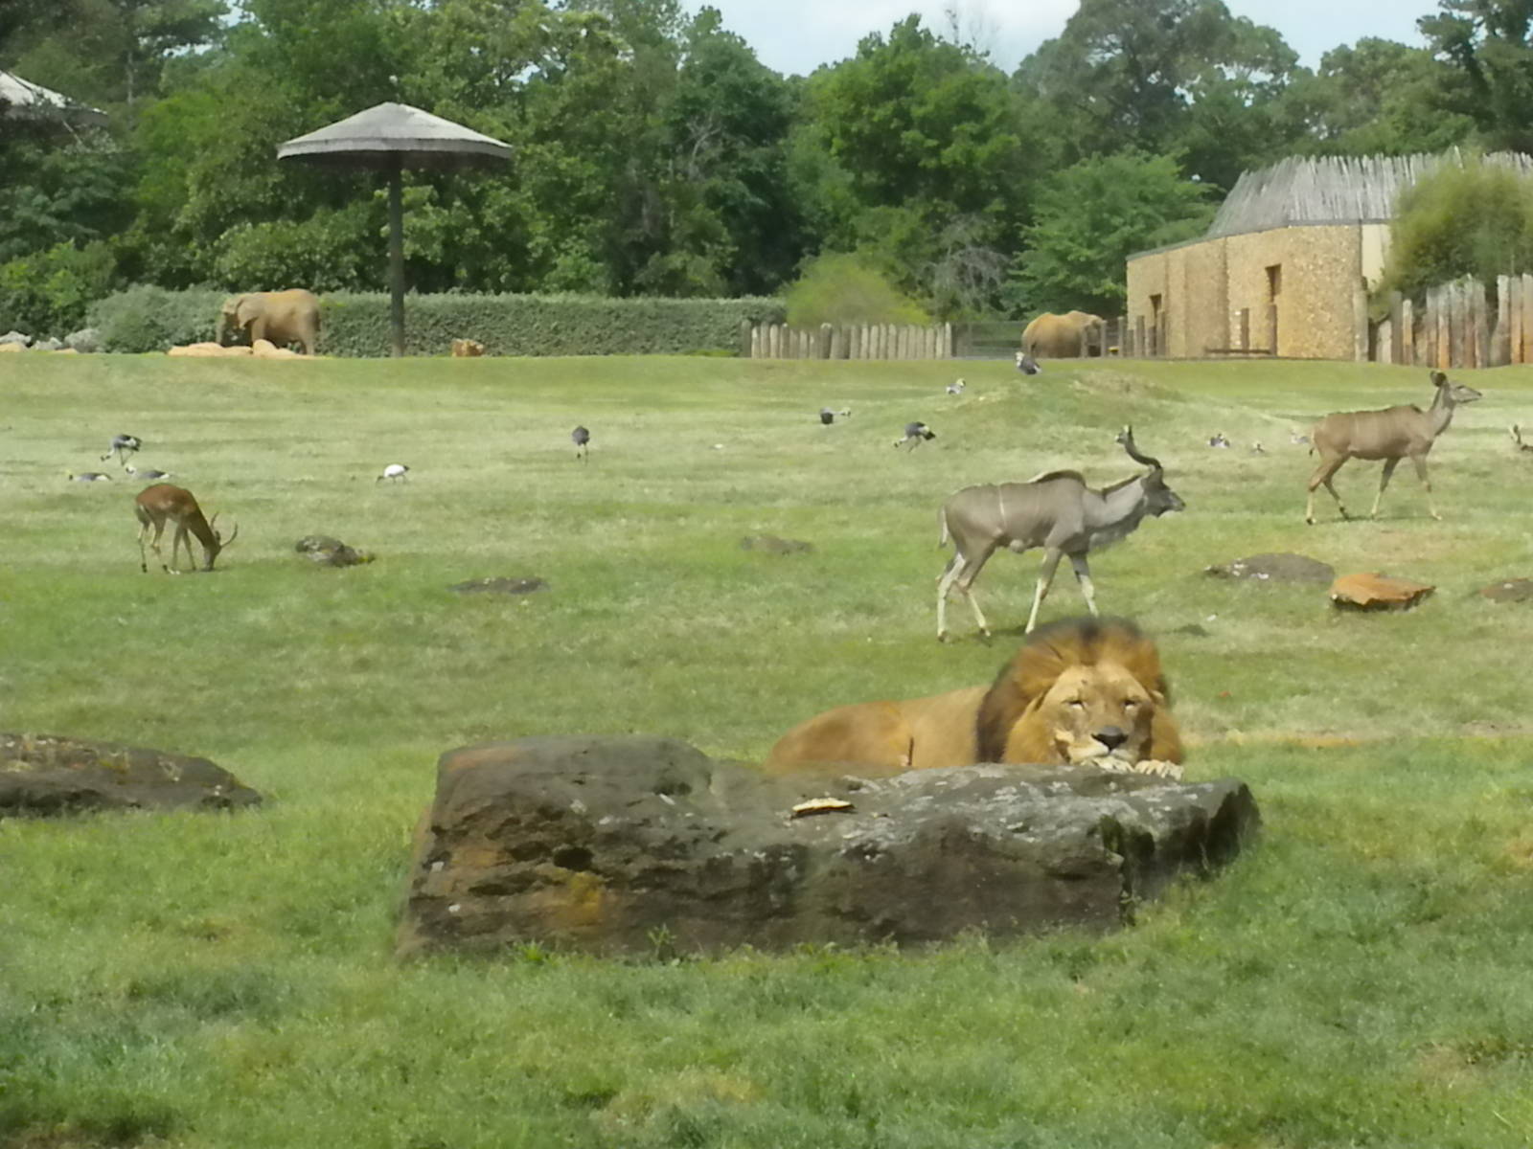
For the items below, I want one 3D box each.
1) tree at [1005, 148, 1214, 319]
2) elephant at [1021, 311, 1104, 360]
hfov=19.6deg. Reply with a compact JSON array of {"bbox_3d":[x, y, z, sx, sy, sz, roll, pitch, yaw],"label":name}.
[{"bbox_3d":[13.536,-12.578,175.000,8.200,8.100,8.000,0,3,0],"label":"tree"},{"bbox_3d":[10.375,-8.069,155.000,3.500,2.450,1.500,-2,4,-30],"label":"elephant"}]

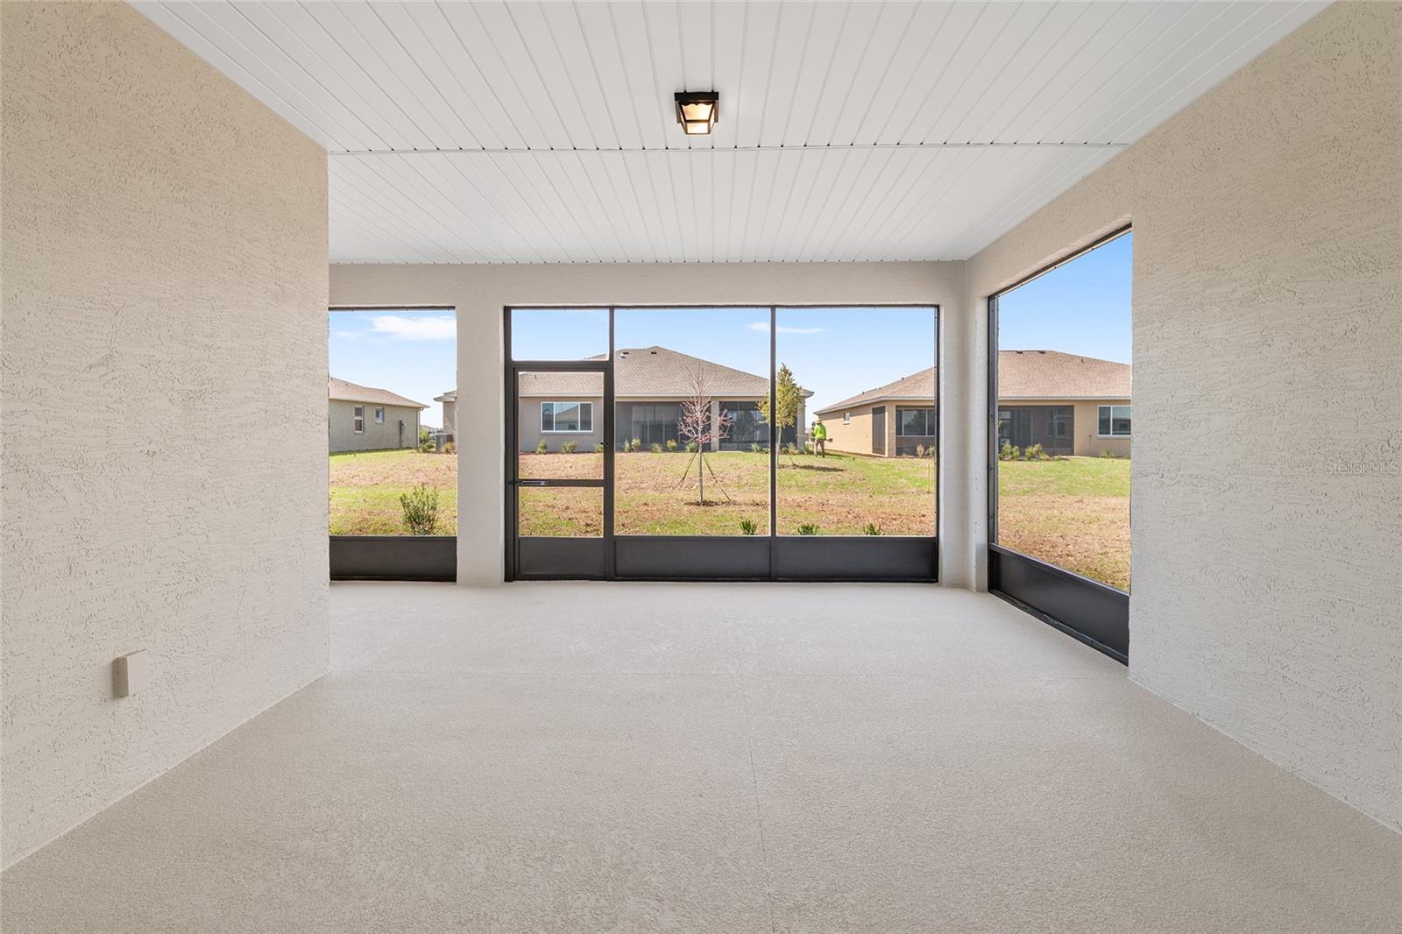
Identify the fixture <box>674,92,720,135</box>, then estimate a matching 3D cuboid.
[{"bbox_3d":[-0.018,-1.721,2.868,0.207,0.113,0.205,0,2,1],"label":"fixture"}]

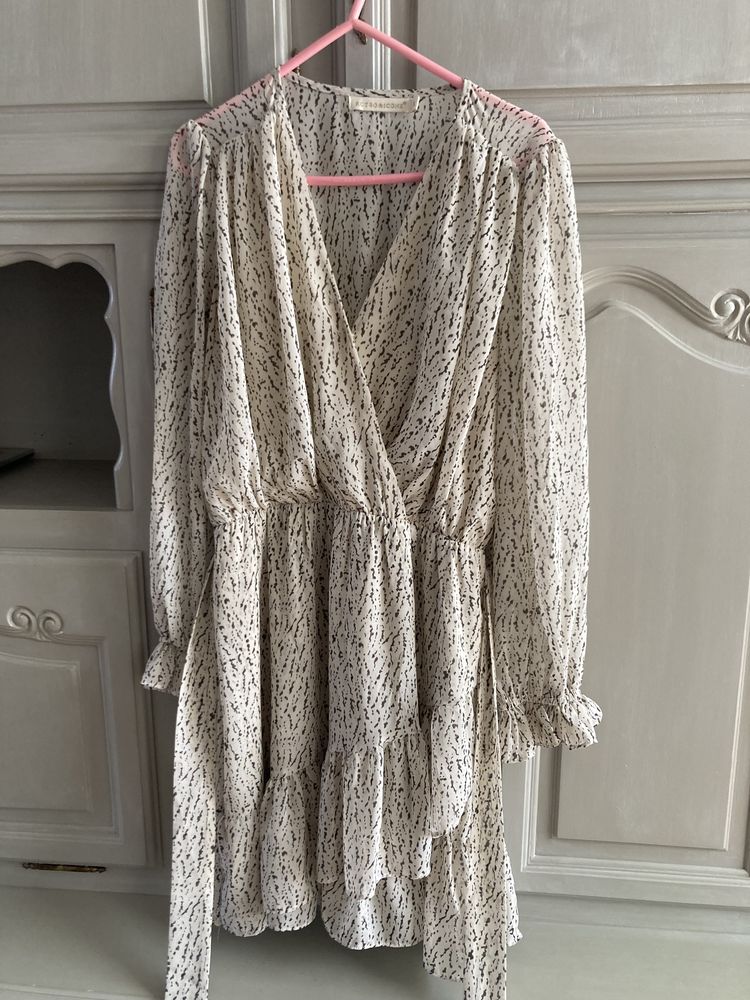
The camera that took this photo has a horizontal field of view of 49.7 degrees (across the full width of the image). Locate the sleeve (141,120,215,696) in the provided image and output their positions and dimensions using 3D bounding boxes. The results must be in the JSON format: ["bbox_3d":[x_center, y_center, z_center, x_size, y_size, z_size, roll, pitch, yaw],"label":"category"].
[{"bbox_3d":[-0.211,-0.080,0.885,0.090,0.620,0.100,4,11,9],"label":"sleeve"}]

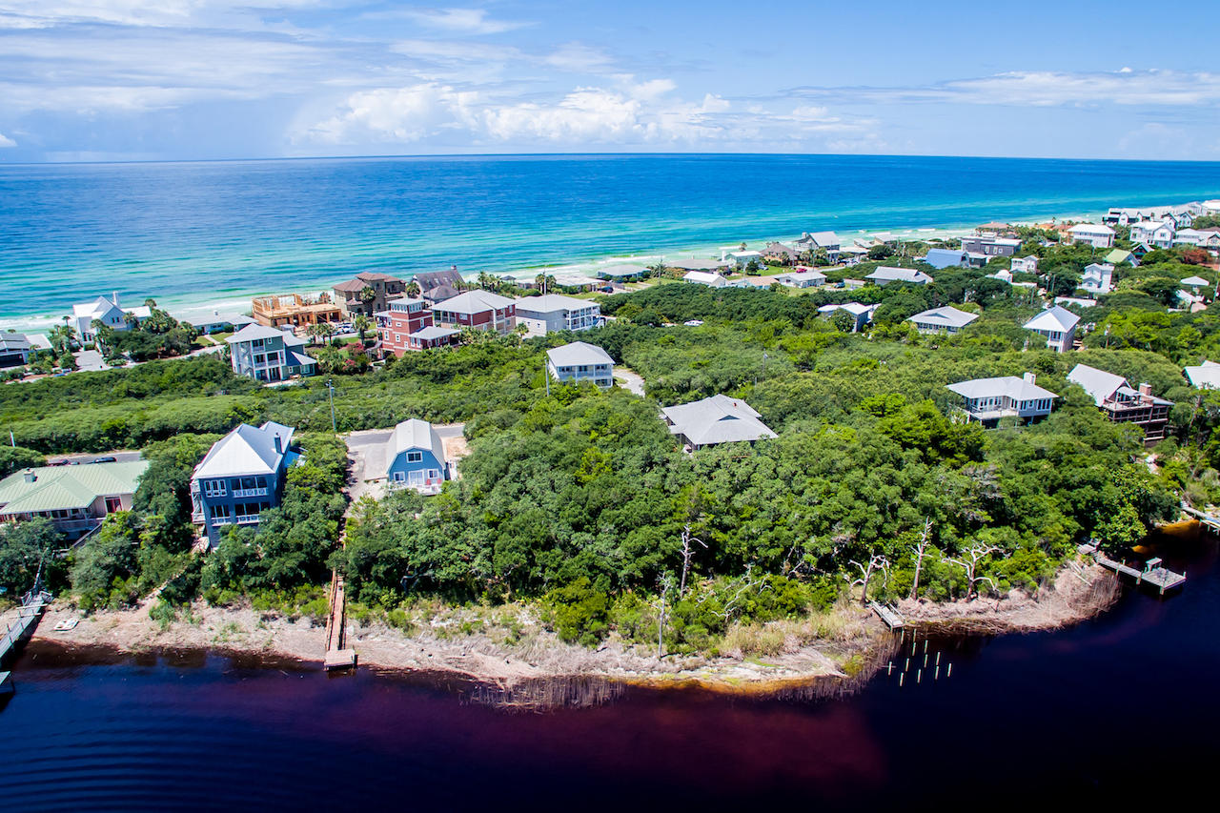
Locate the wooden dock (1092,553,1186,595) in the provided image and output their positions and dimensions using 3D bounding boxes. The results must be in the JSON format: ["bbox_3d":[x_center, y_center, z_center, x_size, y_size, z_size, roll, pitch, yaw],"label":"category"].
[{"bbox_3d":[64.510,19.490,83.150,4.500,2.200,7.700,-12,24,-30],"label":"wooden dock"}]

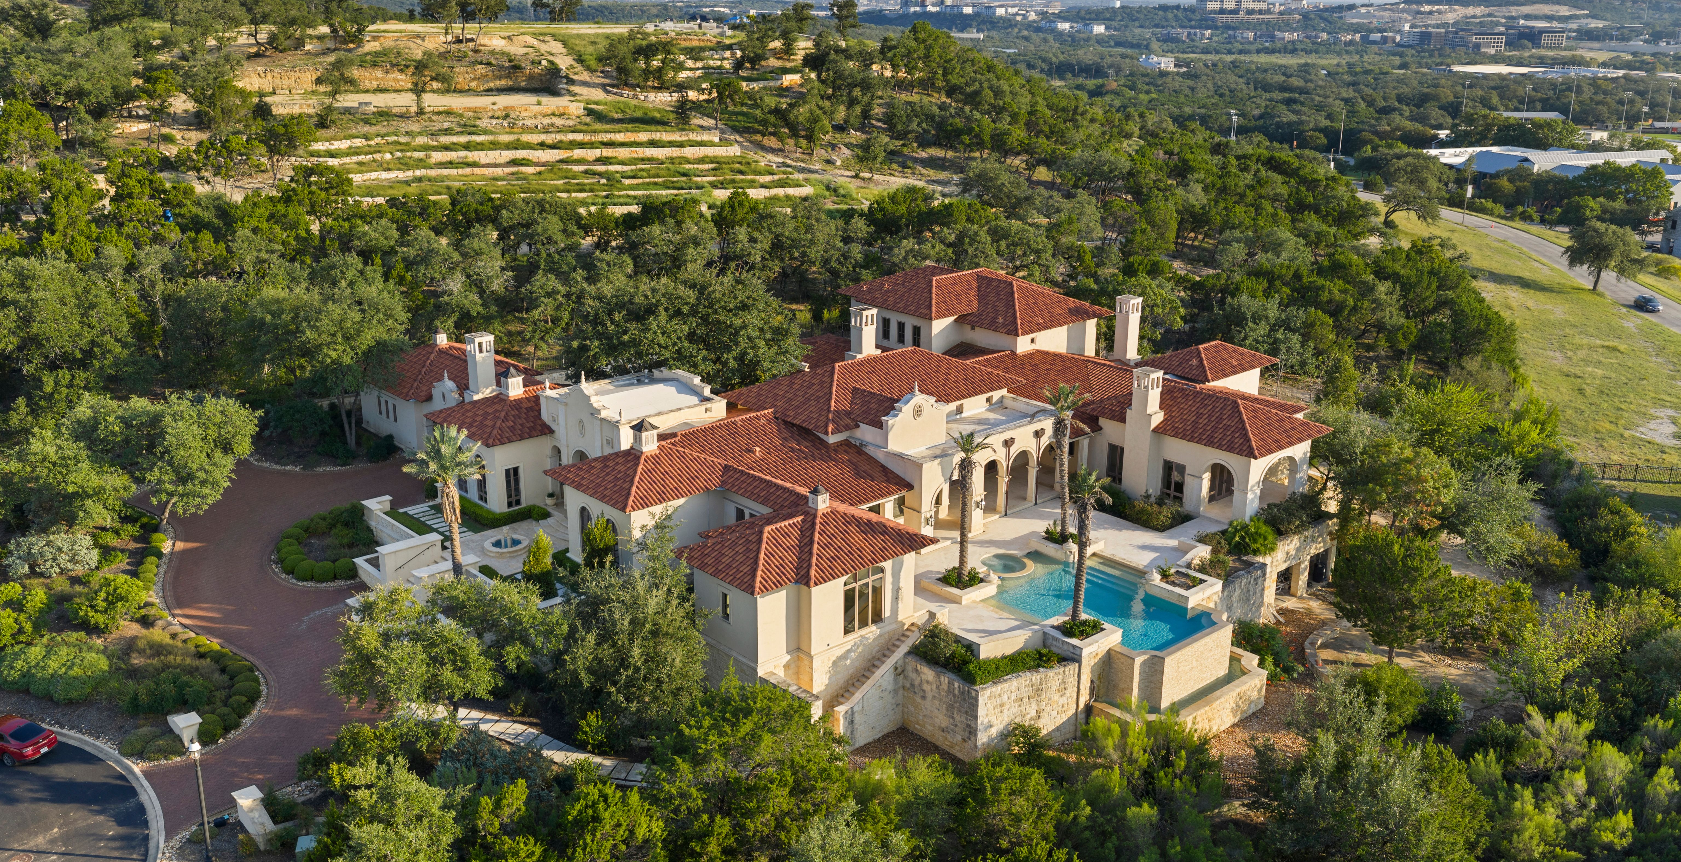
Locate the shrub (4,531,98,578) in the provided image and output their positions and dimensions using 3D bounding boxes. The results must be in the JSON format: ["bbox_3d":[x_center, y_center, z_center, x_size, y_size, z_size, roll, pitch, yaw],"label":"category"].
[{"bbox_3d":[-41.244,6.453,68.317,4.700,1.900,3.600,-12,22,-31],"label":"shrub"}]

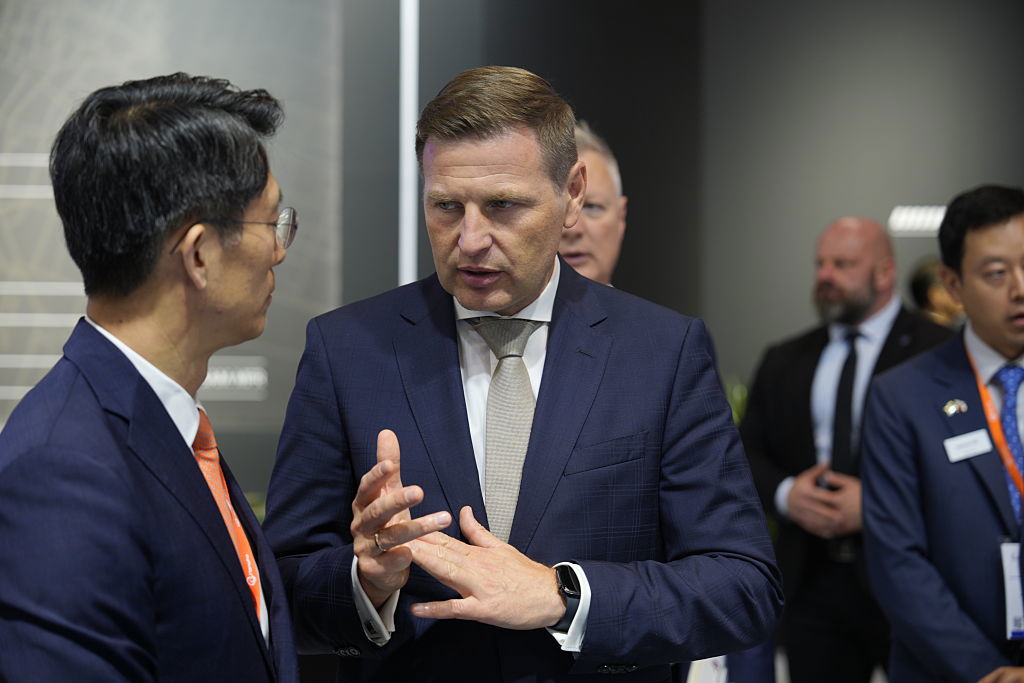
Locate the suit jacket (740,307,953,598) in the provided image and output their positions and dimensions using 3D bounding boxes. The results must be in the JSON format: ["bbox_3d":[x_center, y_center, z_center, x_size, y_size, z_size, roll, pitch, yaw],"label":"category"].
[{"bbox_3d":[0.797,0.300,4.580,0.590,0.790,0.370,0,0,25],"label":"suit jacket"}]

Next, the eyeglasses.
[{"bbox_3d":[-0.272,-0.099,1.825,0.130,0.047,0.142,2,-1,-27],"label":"eyeglasses"}]

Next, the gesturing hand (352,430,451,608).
[{"bbox_3d":[-0.097,0.162,1.790,0.097,0.160,0.135,0,0,-27],"label":"gesturing hand"}]

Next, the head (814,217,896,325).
[{"bbox_3d":[0.795,-0.163,4.600,0.215,0.248,0.175,0,0,-37],"label":"head"}]

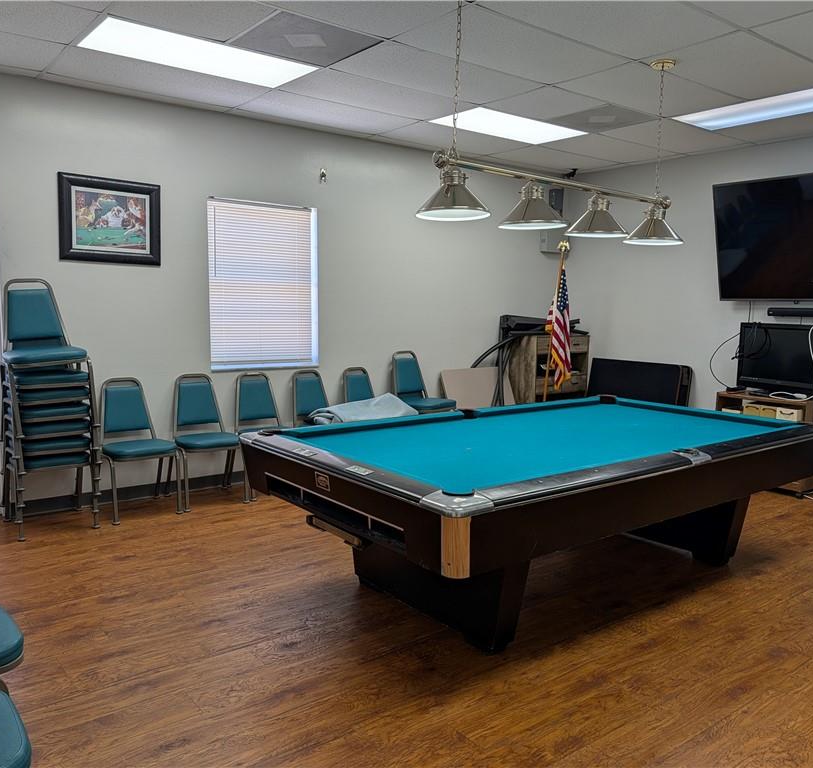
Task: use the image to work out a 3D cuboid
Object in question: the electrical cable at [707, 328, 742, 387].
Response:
[{"bbox_3d":[2.724,-0.204,6.057,0.120,0.470,0.270,-5,9,-37],"label":"electrical cable"}]

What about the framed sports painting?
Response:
[{"bbox_3d":[-1.987,-1.093,4.773,0.655,0.560,0.040,-5,9,-37],"label":"framed sports painting"}]

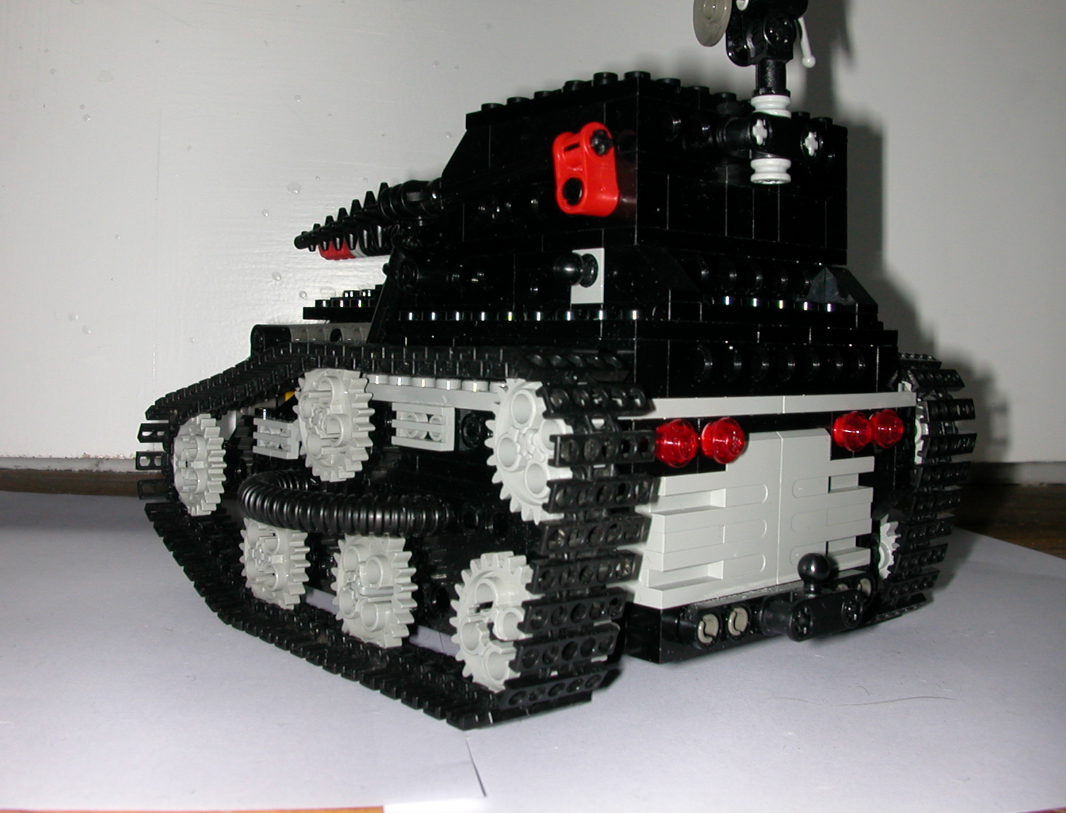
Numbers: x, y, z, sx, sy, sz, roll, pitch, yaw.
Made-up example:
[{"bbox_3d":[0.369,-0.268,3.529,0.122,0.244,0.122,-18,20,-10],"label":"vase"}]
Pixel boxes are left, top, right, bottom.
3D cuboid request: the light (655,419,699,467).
[{"bbox_3d":[0.024,0.006,0.187,0.008,0.008,0.005,-2,4,-43],"label":"light"}]

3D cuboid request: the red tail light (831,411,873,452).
[{"bbox_3d":[0.062,0.005,0.222,0.008,0.008,0.005,-2,4,-43],"label":"red tail light"}]

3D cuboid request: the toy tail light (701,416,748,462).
[{"bbox_3d":[0.032,0.006,0.195,0.008,0.008,0.005,-2,4,-43],"label":"toy tail light"}]

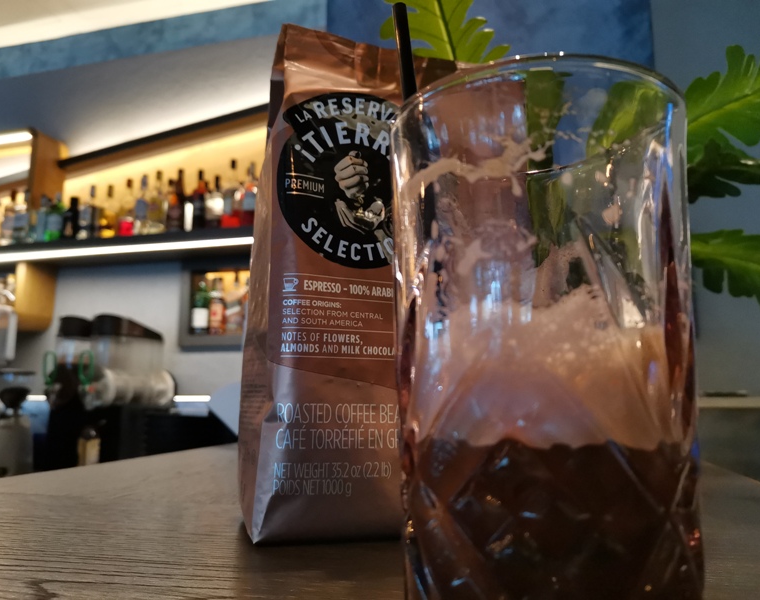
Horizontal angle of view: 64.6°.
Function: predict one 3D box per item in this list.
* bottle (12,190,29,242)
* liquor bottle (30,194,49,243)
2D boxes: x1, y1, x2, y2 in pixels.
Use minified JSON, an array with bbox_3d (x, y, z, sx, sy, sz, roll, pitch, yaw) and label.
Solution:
[{"bbox_3d":[-1.829,-0.420,3.077,0.080,0.306,0.080,-2,-10,14],"label":"bottle"},{"bbox_3d":[-1.707,-0.403,3.037,0.082,0.261,0.075,-2,-10,14],"label":"liquor bottle"}]

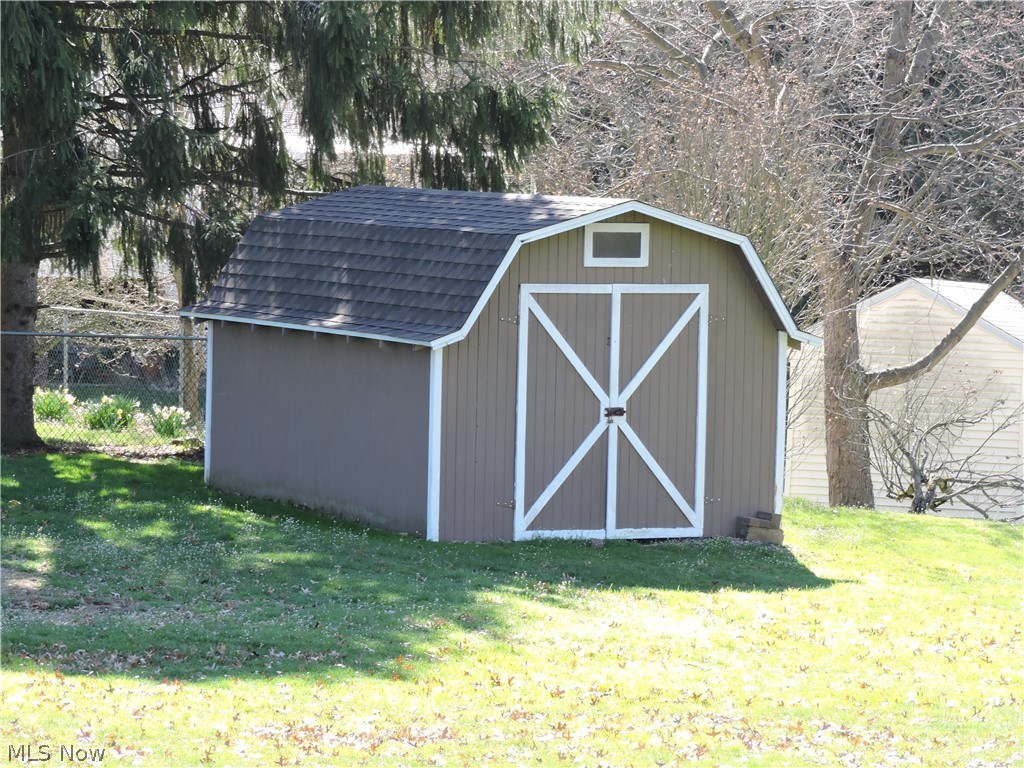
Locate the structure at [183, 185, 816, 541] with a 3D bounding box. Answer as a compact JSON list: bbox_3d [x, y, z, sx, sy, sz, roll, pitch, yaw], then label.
[{"bbox_3d":[-0.184,-0.243,44.623,3.520,2.739,5.085,0,3,-26],"label":"structure"}]

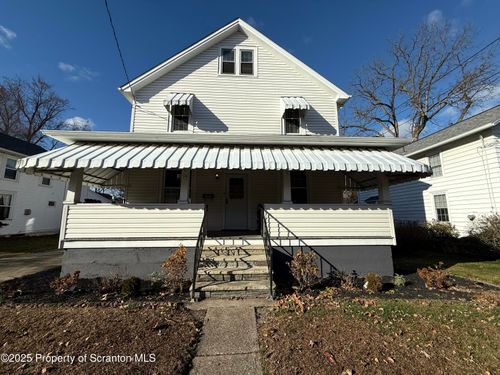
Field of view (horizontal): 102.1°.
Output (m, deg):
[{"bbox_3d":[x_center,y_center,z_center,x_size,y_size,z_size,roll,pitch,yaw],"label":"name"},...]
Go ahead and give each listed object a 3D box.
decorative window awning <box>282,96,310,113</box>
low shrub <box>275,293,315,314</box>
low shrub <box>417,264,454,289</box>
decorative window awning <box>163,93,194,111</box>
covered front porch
[{"bbox_3d":[1.772,-3.349,7.989,0.940,0.870,0.620,0,-8,-3],"label":"decorative window awning"},{"bbox_3d":[0.706,1.815,3.270,0.590,0.250,0.480,0,-8,-3],"label":"low shrub"},{"bbox_3d":[3.989,1.898,4.380,0.640,0.410,0.560,0,-8,-3],"label":"low shrub"},{"bbox_3d":[-2.702,-3.383,7.761,0.940,0.870,0.620,0,-8,-3],"label":"decorative window awning"},{"bbox_3d":[-0.391,0.440,5.760,9.330,3.680,3.650,0,-8,-3],"label":"covered front porch"}]

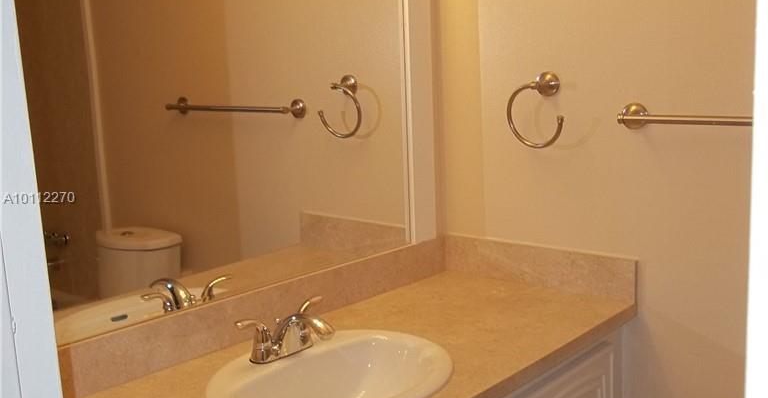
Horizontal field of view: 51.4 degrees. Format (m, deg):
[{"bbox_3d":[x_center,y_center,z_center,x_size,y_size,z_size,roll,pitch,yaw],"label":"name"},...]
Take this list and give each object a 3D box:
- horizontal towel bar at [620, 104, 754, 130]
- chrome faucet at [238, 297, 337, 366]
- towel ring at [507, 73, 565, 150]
[{"bbox_3d":[0.770,-0.148,1.511,0.675,0.056,0.070,7,13,42],"label":"horizontal towel bar"},{"bbox_3d":[-0.165,0.261,1.536,0.155,0.090,0.225,7,13,42],"label":"chrome faucet"},{"bbox_3d":[0.365,-0.208,1.877,0.161,0.179,0.070,7,13,42],"label":"towel ring"}]

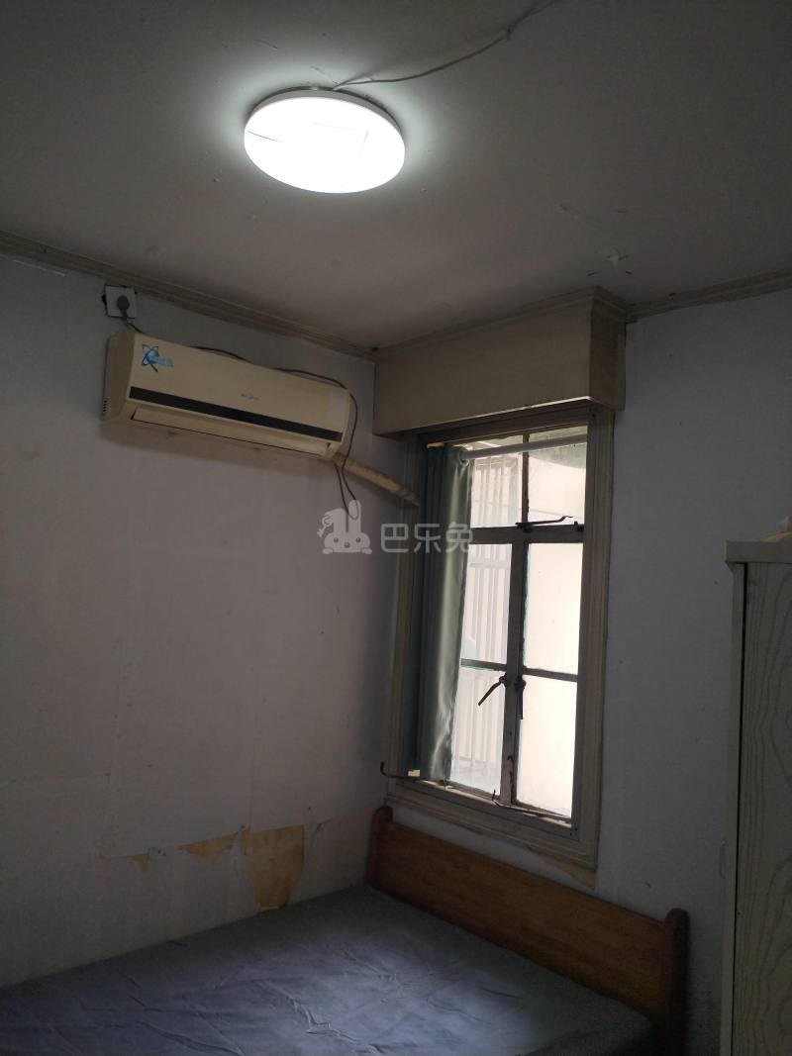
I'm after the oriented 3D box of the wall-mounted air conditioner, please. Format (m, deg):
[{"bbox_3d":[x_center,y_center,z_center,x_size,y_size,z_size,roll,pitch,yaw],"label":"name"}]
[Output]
[{"bbox_3d":[-0.500,-0.399,2.497,0.768,0.244,0.194,7,-6,-43],"label":"wall-mounted air conditioner"}]

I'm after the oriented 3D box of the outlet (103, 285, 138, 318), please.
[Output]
[{"bbox_3d":[-0.811,-0.661,2.334,0.088,0.088,0.022,-6,3,-43],"label":"outlet"}]

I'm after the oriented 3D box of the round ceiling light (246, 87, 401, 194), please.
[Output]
[{"bbox_3d":[-0.138,-0.756,1.573,0.326,0.060,0.326,3,-4,0],"label":"round ceiling light"}]

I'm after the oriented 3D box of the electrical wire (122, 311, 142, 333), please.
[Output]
[{"bbox_3d":[-0.779,-0.608,2.342,0.069,0.049,0.030,7,-6,-43],"label":"electrical wire"}]

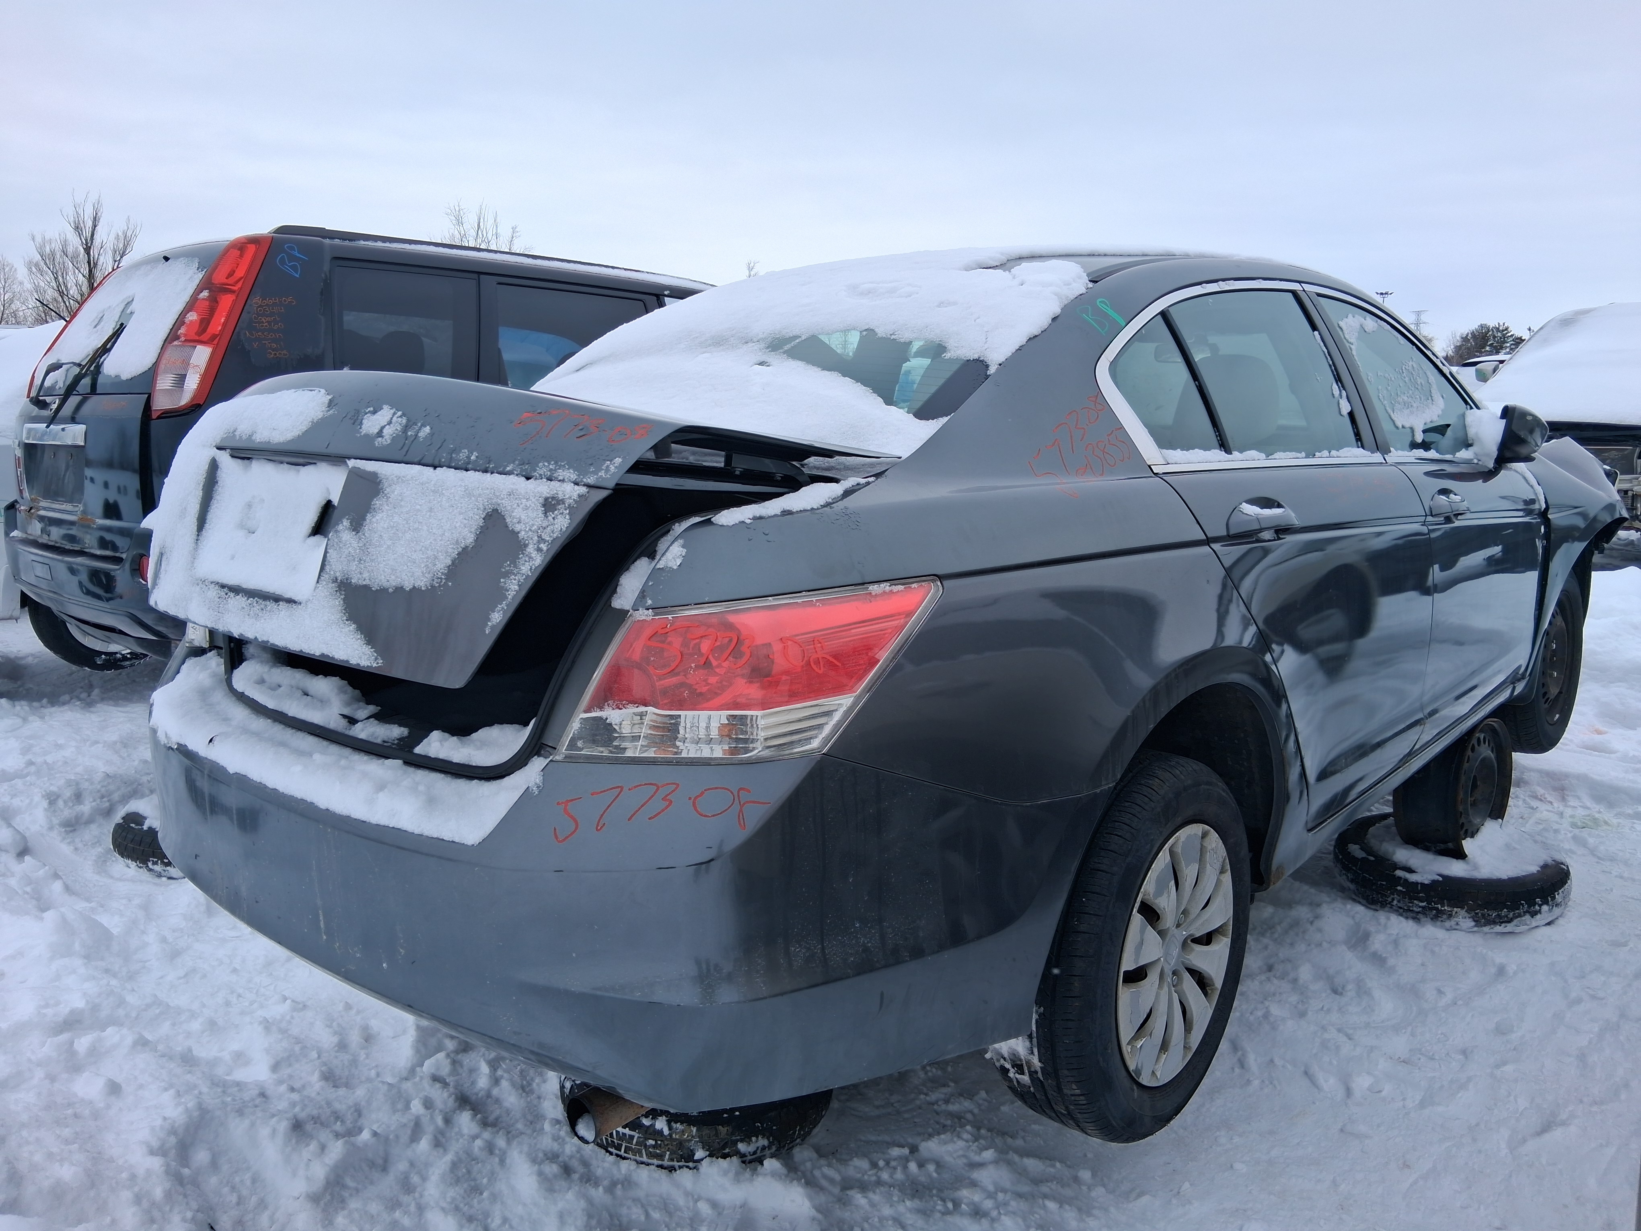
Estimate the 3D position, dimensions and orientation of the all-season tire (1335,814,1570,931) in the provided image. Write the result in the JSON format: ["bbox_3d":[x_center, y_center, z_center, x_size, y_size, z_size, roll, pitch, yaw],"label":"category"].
[{"bbox_3d":[1.845,0.737,3.620,0.610,0.190,0.610,8,13,41],"label":"all-season tire"}]

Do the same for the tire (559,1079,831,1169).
[{"bbox_3d":[-0.265,0.975,2.730,0.610,0.200,0.610,-1,10,0],"label":"tire"}]

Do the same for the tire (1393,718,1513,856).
[{"bbox_3d":[1.792,0.475,3.491,0.185,0.410,0.410,8,13,41],"label":"tire"}]

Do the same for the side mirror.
[{"bbox_3d":[1.886,-0.487,3.330,0.130,0.170,0.200,-8,12,-36],"label":"side mirror"}]

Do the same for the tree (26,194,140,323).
[{"bbox_3d":[-23.905,-9.335,39.495,4.000,8.900,4.000,-7,11,-30],"label":"tree"}]

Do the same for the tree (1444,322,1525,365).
[{"bbox_3d":[51.111,-19.100,94.709,6.400,6.400,6.400,4,11,28],"label":"tree"}]

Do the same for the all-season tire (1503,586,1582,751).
[{"bbox_3d":[2.391,0.154,4.155,0.655,0.655,0.215,-10,14,-43],"label":"all-season tire"}]

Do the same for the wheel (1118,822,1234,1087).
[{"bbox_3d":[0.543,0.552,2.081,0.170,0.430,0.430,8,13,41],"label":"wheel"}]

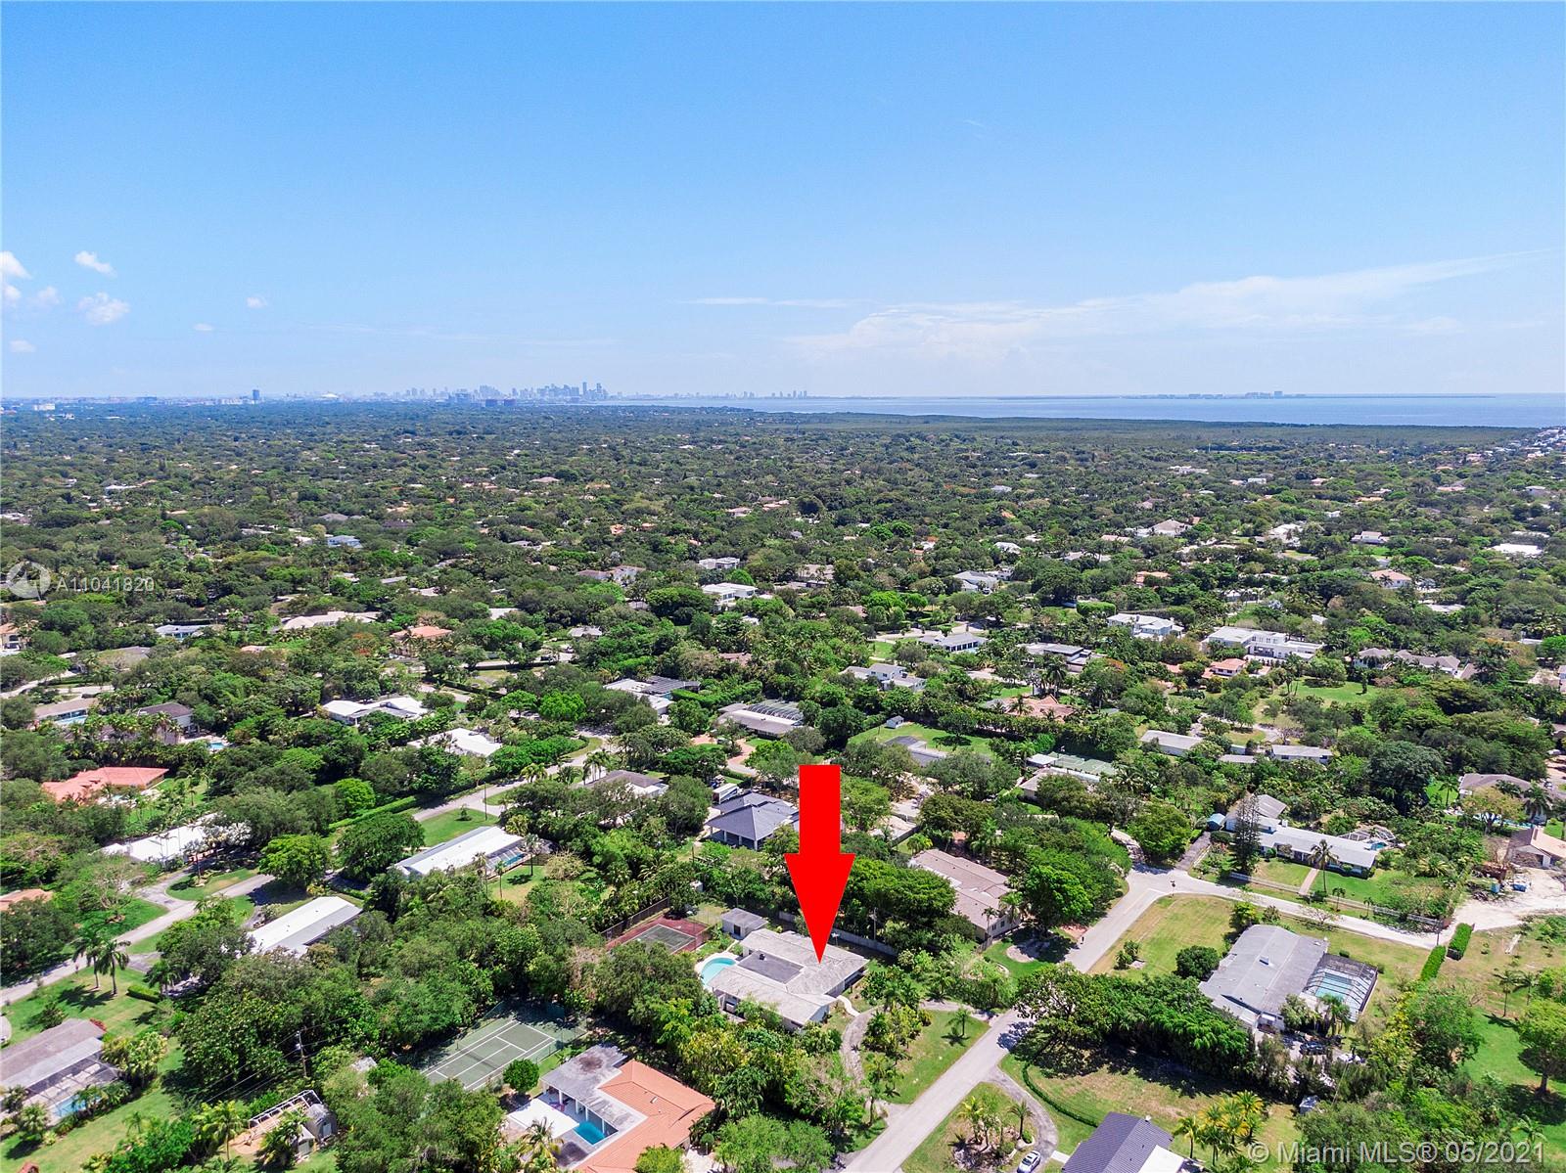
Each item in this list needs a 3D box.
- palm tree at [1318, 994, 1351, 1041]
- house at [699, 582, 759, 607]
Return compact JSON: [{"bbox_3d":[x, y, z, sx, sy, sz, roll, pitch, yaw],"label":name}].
[{"bbox_3d":[99.544,77.536,195.356,5.500,8.200,5.500,7,13,36],"label":"palm tree"},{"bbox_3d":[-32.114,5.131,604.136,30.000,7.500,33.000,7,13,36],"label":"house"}]

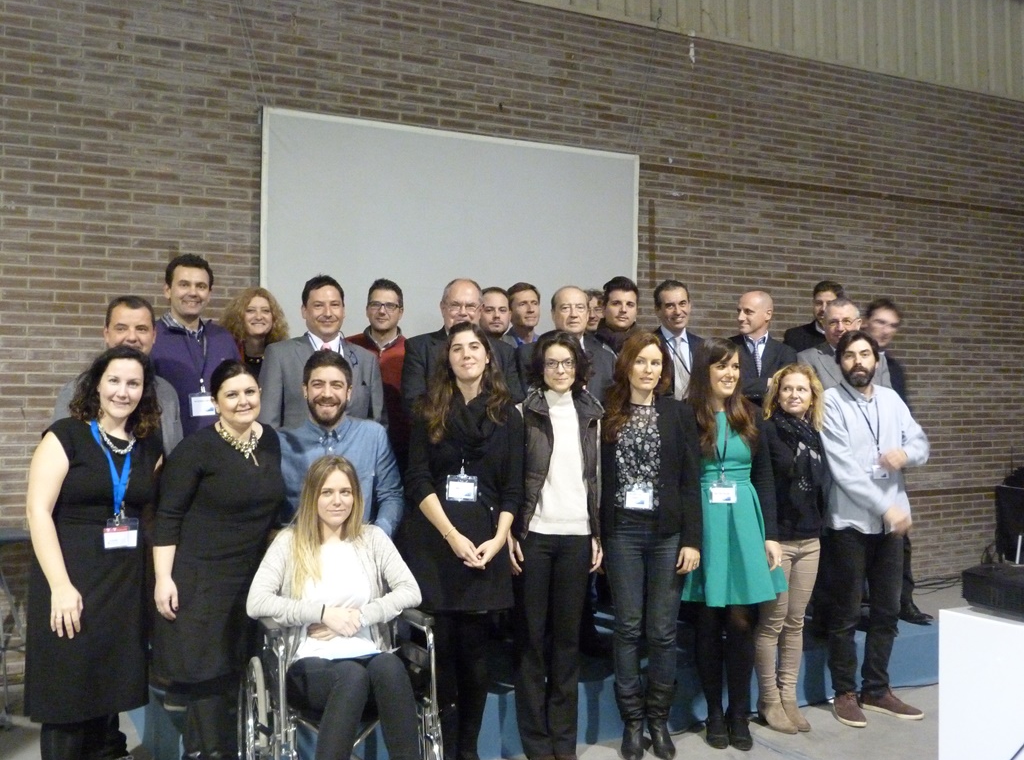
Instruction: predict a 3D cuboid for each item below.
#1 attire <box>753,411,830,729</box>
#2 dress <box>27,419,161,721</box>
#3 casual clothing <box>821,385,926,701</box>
[{"bbox_3d":[1.245,0.838,4.580,0.380,1.420,0.310,0,-1,-13],"label":"attire"},{"bbox_3d":[-1.361,0.596,3.360,0.420,0.950,0.310,0,-1,-28],"label":"dress"},{"bbox_3d":[1.648,0.700,4.720,0.460,1.420,0.380,0,-1,-12],"label":"casual clothing"}]

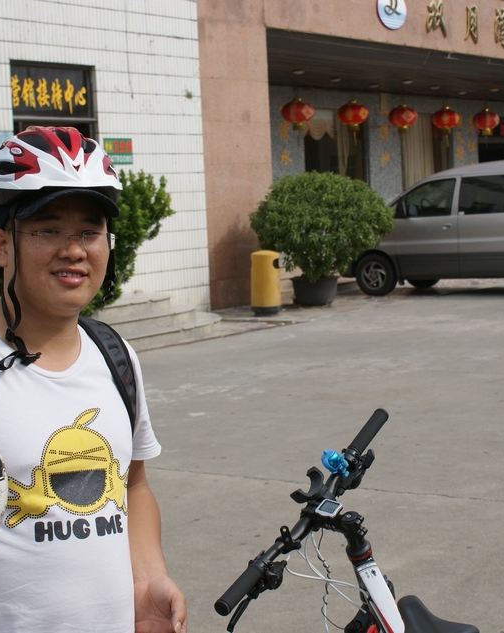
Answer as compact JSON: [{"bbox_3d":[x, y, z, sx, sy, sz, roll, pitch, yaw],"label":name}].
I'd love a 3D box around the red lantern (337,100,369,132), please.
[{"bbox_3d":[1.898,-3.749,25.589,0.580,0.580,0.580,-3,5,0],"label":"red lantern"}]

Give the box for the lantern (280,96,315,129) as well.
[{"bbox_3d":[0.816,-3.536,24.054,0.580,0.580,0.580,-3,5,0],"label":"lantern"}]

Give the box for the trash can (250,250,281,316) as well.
[{"bbox_3d":[0.174,-0.442,17.958,0.388,0.857,0.388,-3,5,0],"label":"trash can"}]

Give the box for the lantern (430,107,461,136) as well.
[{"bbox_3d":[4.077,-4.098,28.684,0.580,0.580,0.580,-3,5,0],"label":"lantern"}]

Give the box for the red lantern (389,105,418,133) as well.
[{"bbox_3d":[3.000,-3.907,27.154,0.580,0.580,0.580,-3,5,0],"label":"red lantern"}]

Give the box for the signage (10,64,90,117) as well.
[{"bbox_3d":[-2.397,-2.709,16.453,0.060,0.618,1.381,1,6,35],"label":"signage"}]

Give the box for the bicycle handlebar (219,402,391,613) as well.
[{"bbox_3d":[0.132,0.352,2.512,0.170,0.130,0.650,0,27,33],"label":"bicycle handlebar"}]

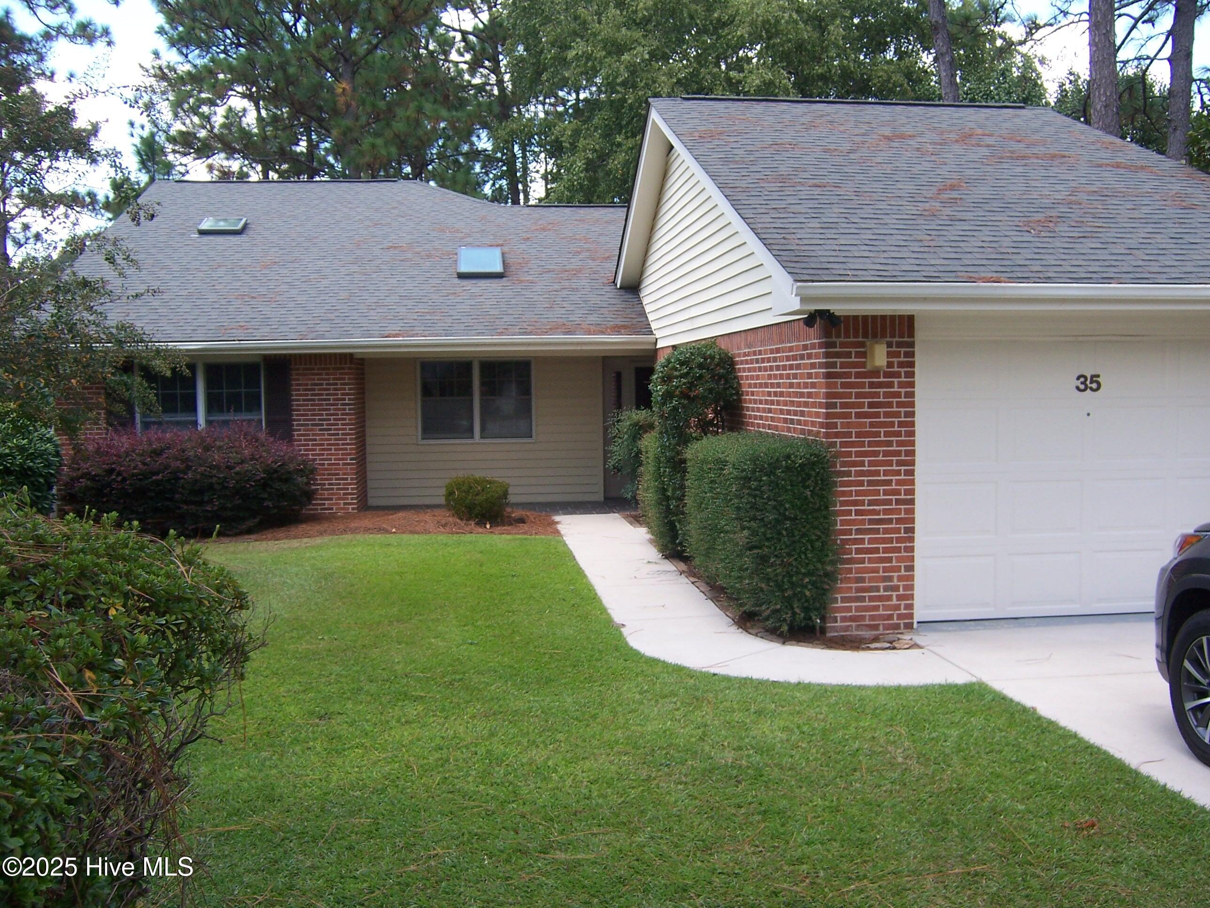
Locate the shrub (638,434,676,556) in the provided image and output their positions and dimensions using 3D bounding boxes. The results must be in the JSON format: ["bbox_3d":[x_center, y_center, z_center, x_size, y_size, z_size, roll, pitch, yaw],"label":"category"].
[{"bbox_3d":[0.700,0.368,12.439,0.520,1.240,1.150,-1,3,-7],"label":"shrub"}]

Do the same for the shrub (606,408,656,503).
[{"bbox_3d":[0.415,0.171,14.209,0.700,1.450,0.750,-1,3,-7],"label":"shrub"}]

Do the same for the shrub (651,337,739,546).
[{"bbox_3d":[0.833,-0.020,11.348,0.600,2.140,1.300,-1,3,-7],"label":"shrub"}]

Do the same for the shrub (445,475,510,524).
[{"bbox_3d":[-1.627,0.568,14.592,0.760,0.580,0.750,-1,3,-7],"label":"shrub"}]

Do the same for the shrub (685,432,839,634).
[{"bbox_3d":[1.143,0.521,9.086,0.560,1.300,2.520,-1,3,-7],"label":"shrub"}]

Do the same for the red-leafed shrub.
[{"bbox_3d":[-5.078,0.287,14.261,2.780,1.260,1.550,-1,3,-7],"label":"red-leafed shrub"}]

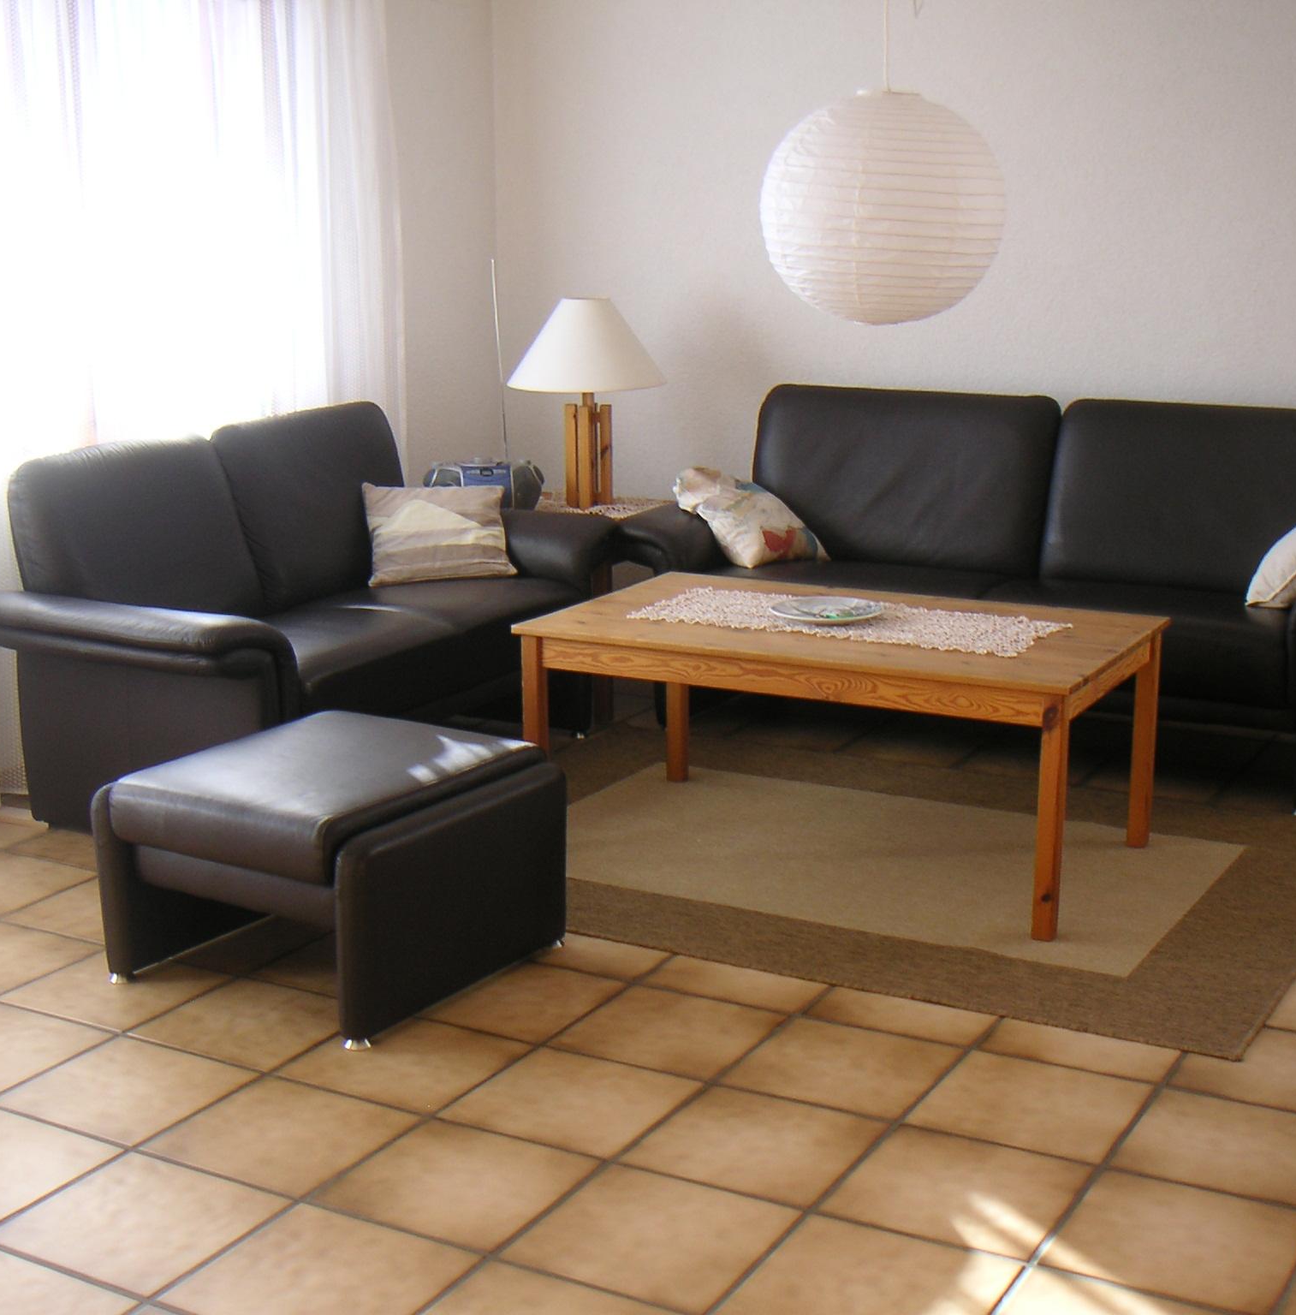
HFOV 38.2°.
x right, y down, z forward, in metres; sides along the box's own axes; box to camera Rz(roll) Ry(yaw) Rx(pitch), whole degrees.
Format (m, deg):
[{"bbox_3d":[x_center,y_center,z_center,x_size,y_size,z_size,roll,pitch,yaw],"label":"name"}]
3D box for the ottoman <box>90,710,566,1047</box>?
[{"bbox_3d":[-0.569,0.376,3.454,0.615,0.400,0.605,7,14,31],"label":"ottoman"}]

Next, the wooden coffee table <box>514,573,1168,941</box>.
[{"bbox_3d":[0.425,0.167,4.097,1.225,0.508,0.695,6,14,29],"label":"wooden coffee table"}]

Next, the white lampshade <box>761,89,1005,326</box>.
[{"bbox_3d":[0.485,-0.929,3.870,0.500,0.480,0.500,1,12,7],"label":"white lampshade"}]

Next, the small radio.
[{"bbox_3d":[-0.494,-0.538,5.629,0.345,0.160,0.200,-2,12,-5],"label":"small radio"}]

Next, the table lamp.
[{"bbox_3d":[-0.181,-0.754,5.566,0.477,0.601,0.477,-1,12,-2],"label":"table lamp"}]

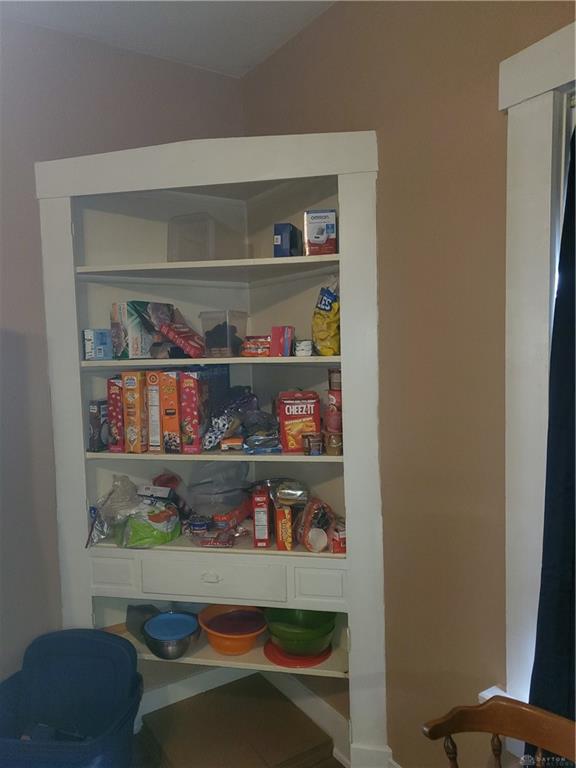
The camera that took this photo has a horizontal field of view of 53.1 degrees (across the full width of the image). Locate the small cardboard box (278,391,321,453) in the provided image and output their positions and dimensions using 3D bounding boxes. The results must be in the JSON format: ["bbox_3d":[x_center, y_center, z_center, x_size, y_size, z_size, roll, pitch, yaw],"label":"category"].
[{"bbox_3d":[0.051,0.148,2.235,0.152,0.225,0.060,-1,4,7],"label":"small cardboard box"}]

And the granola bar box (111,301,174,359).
[{"bbox_3d":[-0.596,-0.218,2.402,0.217,0.223,0.120,-6,6,-44],"label":"granola bar box"}]

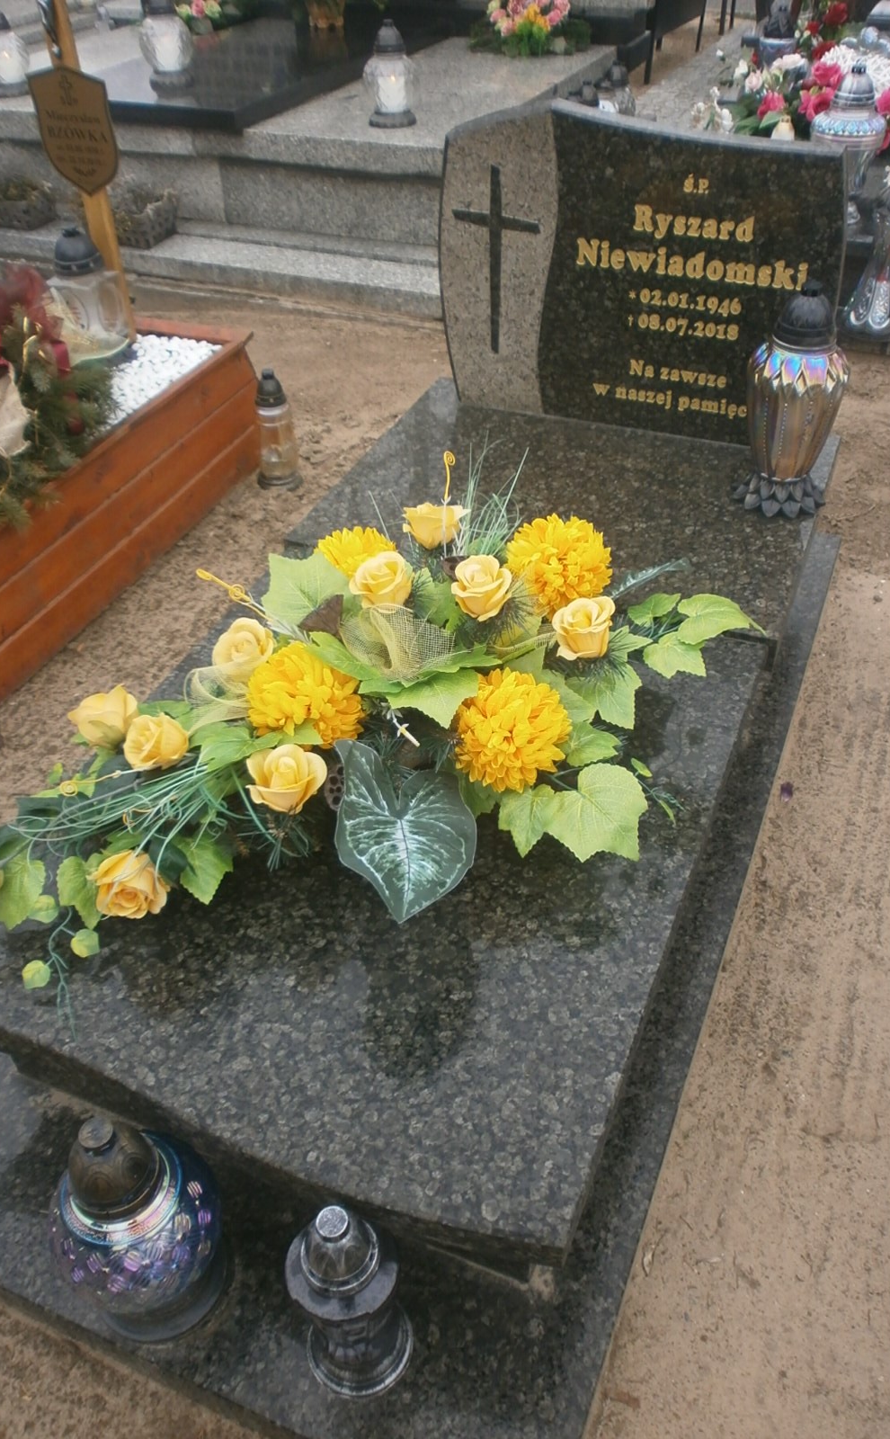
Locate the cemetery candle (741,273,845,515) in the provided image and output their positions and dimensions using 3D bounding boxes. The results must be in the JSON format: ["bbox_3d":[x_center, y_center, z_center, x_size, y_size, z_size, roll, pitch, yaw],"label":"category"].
[{"bbox_3d":[0.592,-0.541,1.876,0.168,0.377,0.168,14,43,18],"label":"cemetery candle"}]

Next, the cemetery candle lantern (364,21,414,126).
[{"bbox_3d":[-0.180,-2.116,3.677,0.168,0.294,0.168,-1,41,1],"label":"cemetery candle lantern"}]

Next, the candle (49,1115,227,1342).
[{"bbox_3d":[-0.337,0.520,1.199,0.182,0.305,0.182,-1,41,1],"label":"candle"}]

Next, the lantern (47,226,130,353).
[{"bbox_3d":[-0.866,-1.049,2.706,0.135,0.257,0.135,14,43,18],"label":"lantern"}]

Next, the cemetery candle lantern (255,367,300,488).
[{"bbox_3d":[-0.413,-0.704,2.697,0.108,0.283,0.108,-1,41,1],"label":"cemetery candle lantern"}]

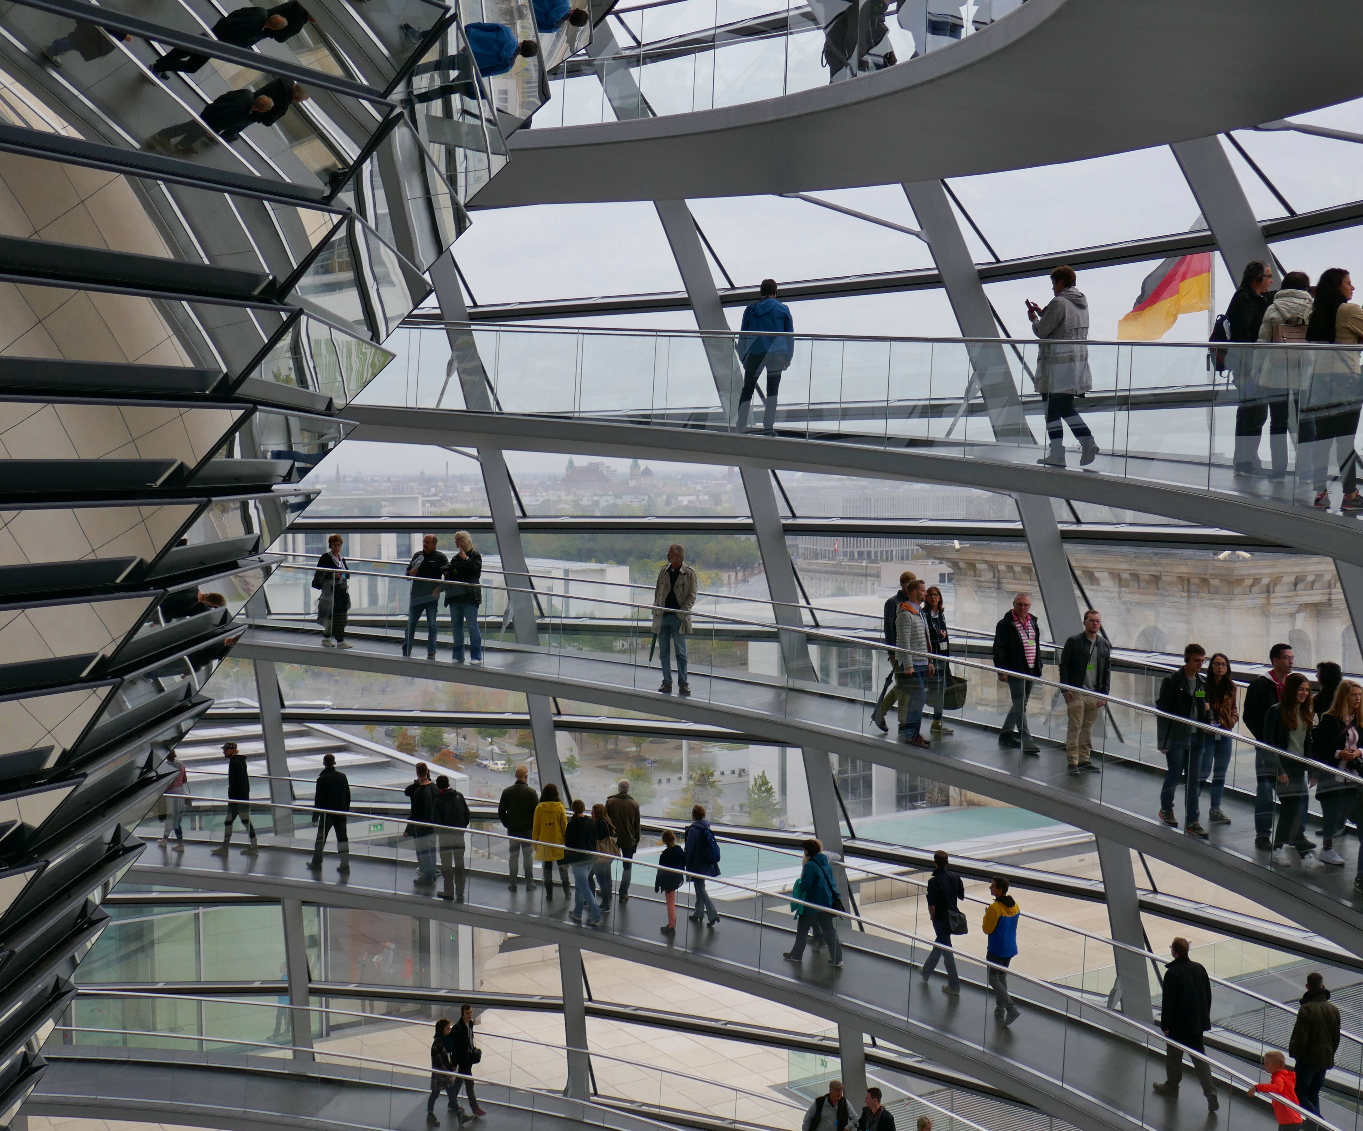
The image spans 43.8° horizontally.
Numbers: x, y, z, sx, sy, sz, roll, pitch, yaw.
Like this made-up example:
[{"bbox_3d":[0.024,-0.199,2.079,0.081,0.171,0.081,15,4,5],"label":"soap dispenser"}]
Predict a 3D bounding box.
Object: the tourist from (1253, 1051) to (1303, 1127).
[{"bbox_3d":[5.931,5.473,16.826,0.480,1.317,0.400,2,4,37],"label":"tourist"}]

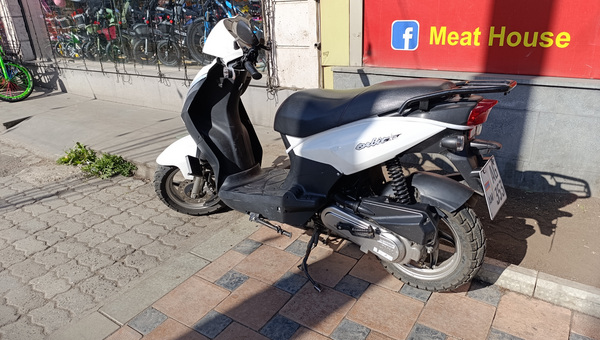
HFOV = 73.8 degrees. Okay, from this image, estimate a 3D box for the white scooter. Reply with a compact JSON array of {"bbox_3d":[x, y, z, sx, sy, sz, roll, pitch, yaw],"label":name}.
[{"bbox_3d":[-0.010,-0.122,1.785,1.720,1.060,0.580,13,27,33],"label":"white scooter"}]

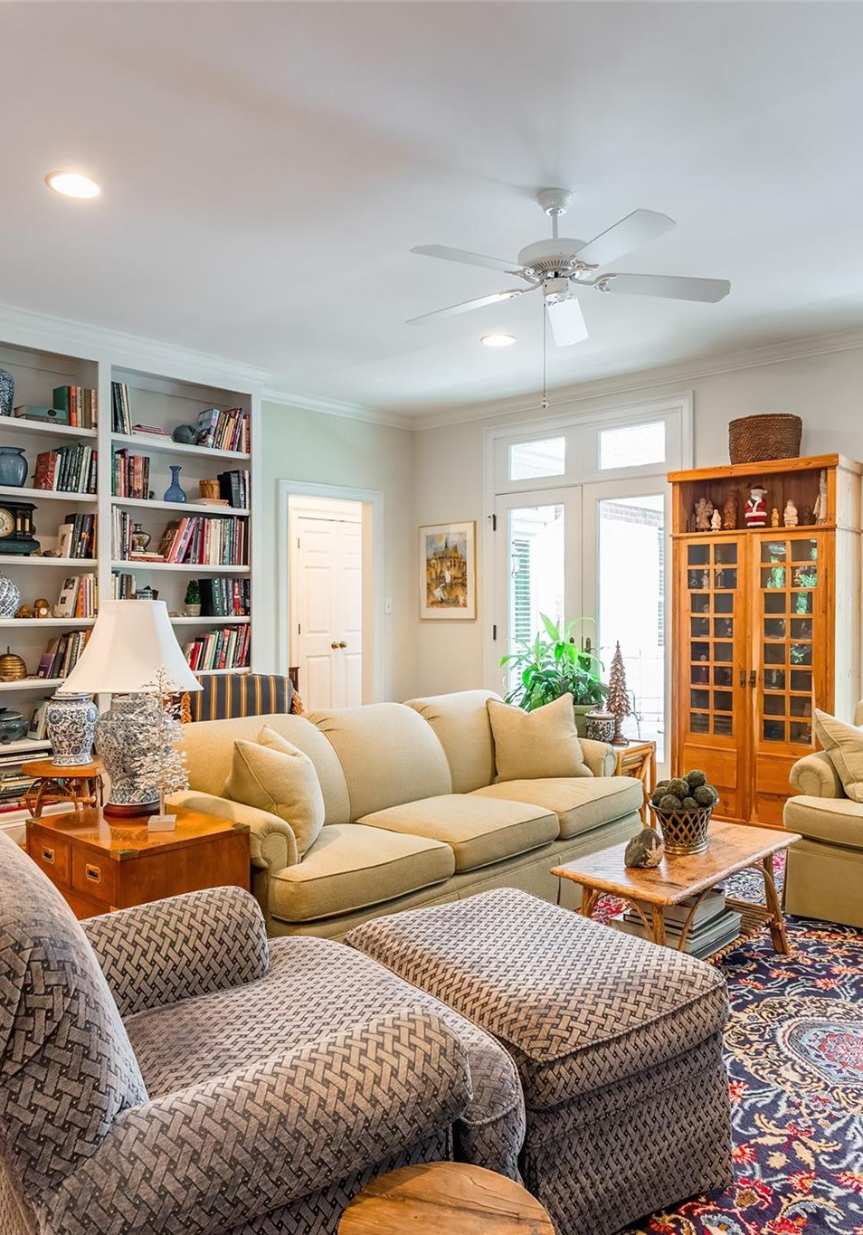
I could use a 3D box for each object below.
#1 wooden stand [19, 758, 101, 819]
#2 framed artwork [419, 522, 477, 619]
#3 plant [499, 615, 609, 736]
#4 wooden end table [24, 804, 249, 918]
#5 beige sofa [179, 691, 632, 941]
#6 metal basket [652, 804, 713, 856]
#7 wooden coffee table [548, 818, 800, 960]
[{"bbox_3d":[-1.415,0.890,3.150,0.330,0.635,0.330,0,1,44],"label":"wooden stand"},{"bbox_3d":[0.120,-0.349,6.311,0.550,0.740,0.030,1,1,41],"label":"framed artwork"},{"bbox_3d":[0.646,0.300,4.350,0.570,0.640,0.550,0,1,0],"label":"plant"},{"bbox_3d":[-0.881,0.917,2.462,0.415,0.595,0.545,0,1,-44],"label":"wooden end table"},{"bbox_3d":[-0.053,0.787,3.340,2.050,0.840,0.900,0,1,-44],"label":"beige sofa"},{"bbox_3d":[0.859,0.711,2.800,0.225,0.160,0.225,0,1,-44],"label":"metal basket"},{"bbox_3d":[0.855,0.996,2.778,0.950,0.430,0.420,0,1,-44],"label":"wooden coffee table"}]

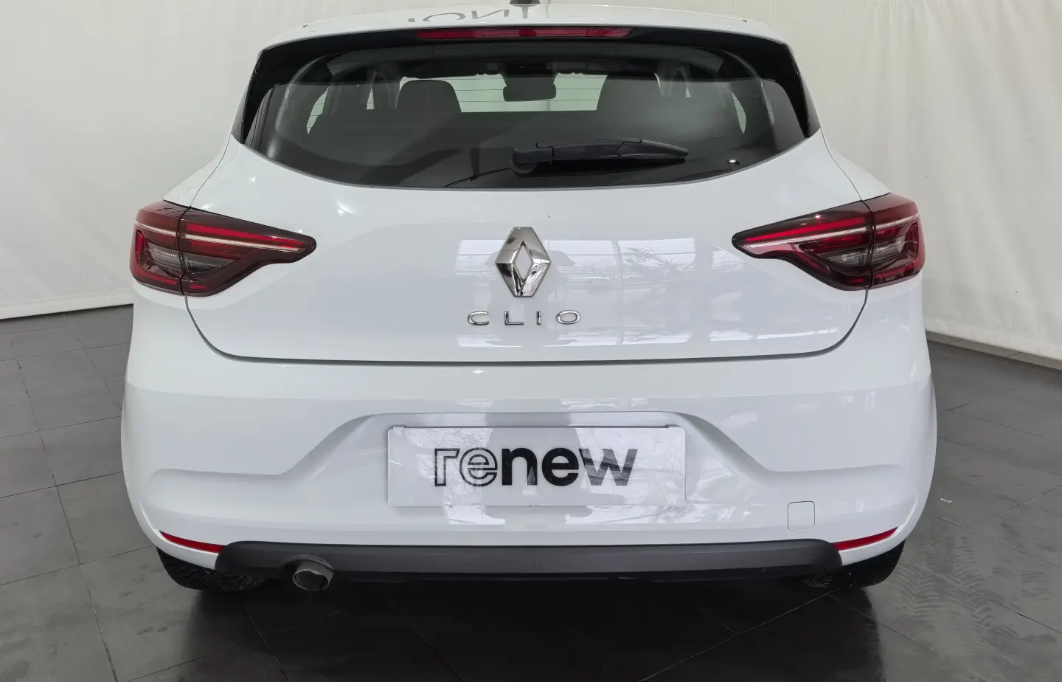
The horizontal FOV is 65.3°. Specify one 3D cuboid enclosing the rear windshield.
[{"bbox_3d":[-0.010,-0.423,1.491,1.080,0.370,0.140,-1,-27,0],"label":"rear windshield"}]

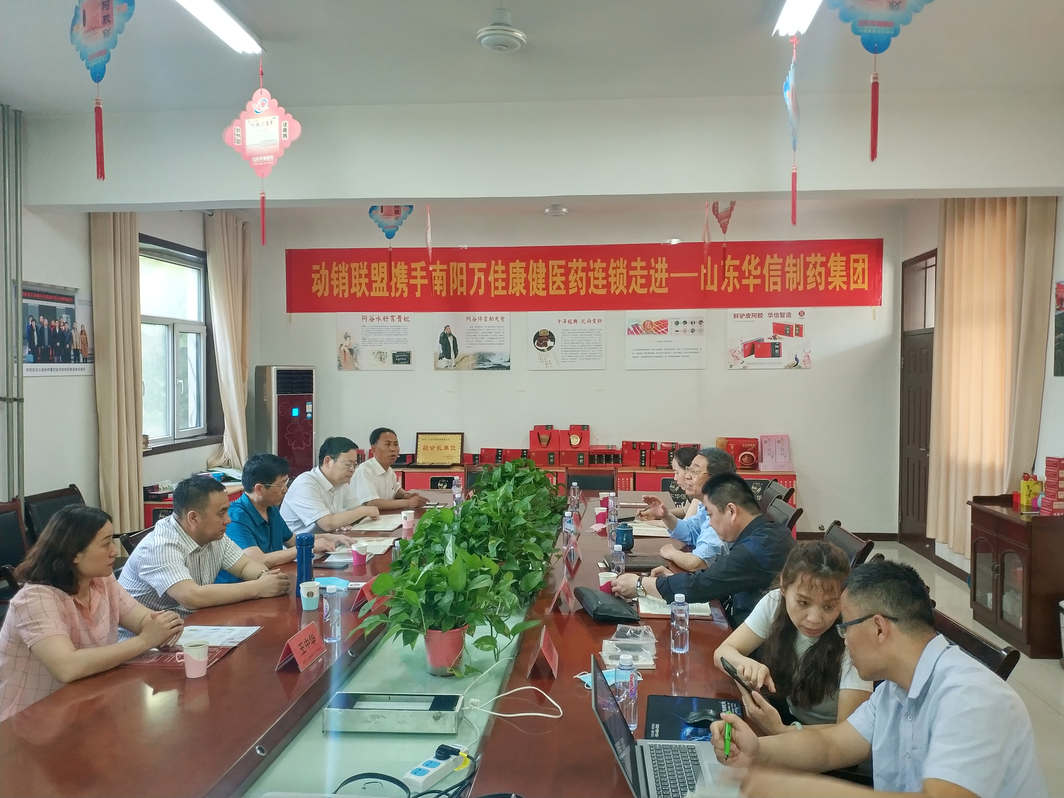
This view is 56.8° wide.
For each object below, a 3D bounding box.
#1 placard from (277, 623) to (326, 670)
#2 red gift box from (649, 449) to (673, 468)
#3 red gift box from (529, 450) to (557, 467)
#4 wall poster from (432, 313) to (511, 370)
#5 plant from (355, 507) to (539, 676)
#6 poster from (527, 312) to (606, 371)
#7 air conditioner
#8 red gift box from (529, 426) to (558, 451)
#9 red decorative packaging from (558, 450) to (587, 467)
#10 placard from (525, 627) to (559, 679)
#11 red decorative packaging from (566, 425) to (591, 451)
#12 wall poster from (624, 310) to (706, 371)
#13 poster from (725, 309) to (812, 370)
[{"bbox_3d":[-0.702,0.752,3.006,0.085,0.095,0.220,0,2,7],"label":"placard"},{"bbox_3d":[1.321,0.588,9.768,0.280,0.165,0.090,0,1,5],"label":"red gift box"},{"bbox_3d":[0.127,0.595,9.875,0.290,0.160,0.090,0,1,5],"label":"red gift box"},{"bbox_3d":[-0.598,-0.575,9.819,0.778,0.582,0.012,0,2,5],"label":"wall poster"},{"bbox_3d":[-0.271,0.599,3.098,0.550,0.487,0.470,0,2,5],"label":"plant"},{"bbox_3d":[0.358,-0.593,10.017,0.790,0.605,0.015,0,1,5],"label":"poster"},{"bbox_3d":[-2.396,0.532,9.614,0.470,1.720,0.330,-2,2,-44],"label":"air conditioner"},{"bbox_3d":[0.125,0.384,9.682,0.289,0.244,0.120,0,2,5],"label":"red gift box"},{"bbox_3d":[0.422,0.594,9.848,0.290,0.160,0.090,0,1,5],"label":"red decorative packaging"},{"bbox_3d":[0.037,0.797,3.111,0.088,0.097,0.250,0,1,5],"label":"placard"},{"bbox_3d":[0.435,0.379,9.655,0.284,0.252,0.120,0,2,5],"label":"red decorative packaging"},{"bbox_3d":[1.349,-0.590,9.928,0.806,0.611,0.015,0,1,5],"label":"wall poster"},{"bbox_3d":[2.306,-0.586,9.567,0.798,0.597,0.012,0,2,5],"label":"poster"}]

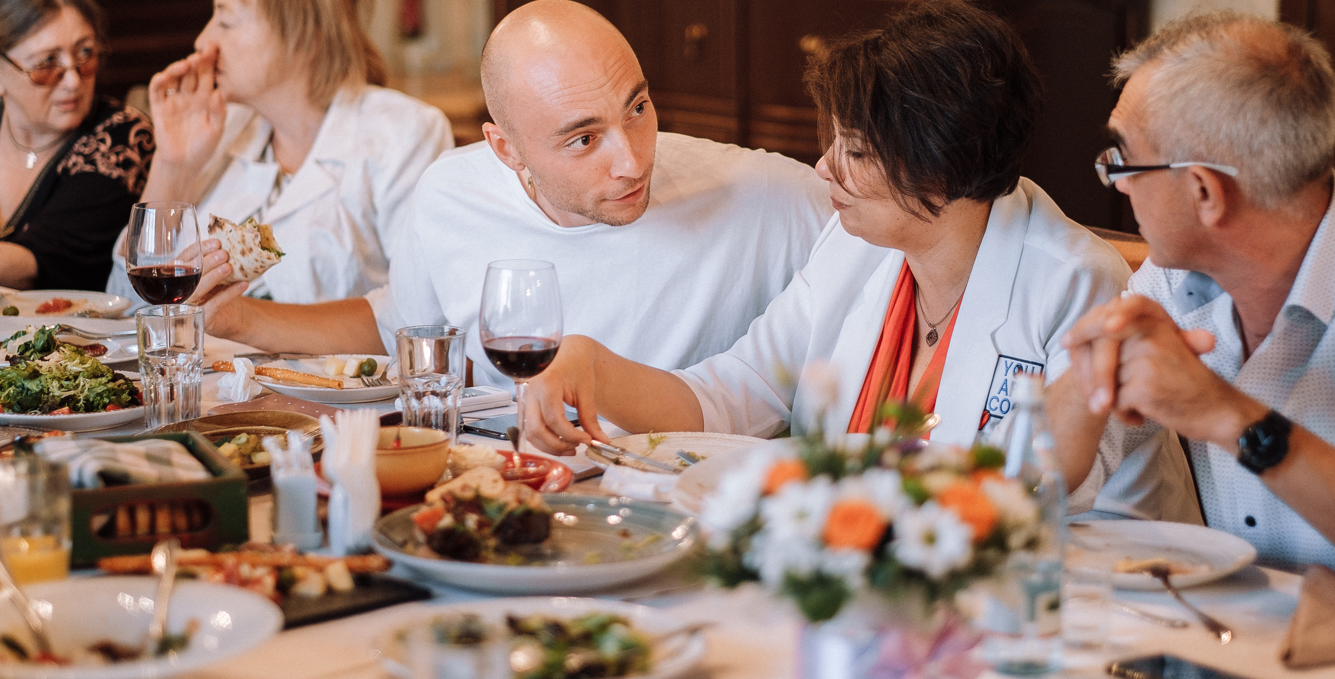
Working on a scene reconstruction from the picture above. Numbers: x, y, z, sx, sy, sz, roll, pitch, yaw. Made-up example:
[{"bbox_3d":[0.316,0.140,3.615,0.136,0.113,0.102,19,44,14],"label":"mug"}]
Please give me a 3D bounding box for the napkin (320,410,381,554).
[{"bbox_3d":[-0.307,0.135,3.014,0.056,0.115,0.080,0,10,0],"label":"napkin"}]

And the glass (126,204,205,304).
[{"bbox_3d":[-0.597,-0.047,3.713,0.089,0.225,0.089,0,10,0],"label":"glass"}]

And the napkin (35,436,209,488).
[{"bbox_3d":[-0.530,0.133,3.039,0.150,0.040,0.190,-4,11,-21],"label":"napkin"}]

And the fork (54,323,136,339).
[{"bbox_3d":[-0.710,-0.004,3.965,0.200,0.025,0.025,0,10,0],"label":"fork"}]

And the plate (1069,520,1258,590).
[{"bbox_3d":[0.425,0.202,2.791,0.210,0.024,0.210,0,10,0],"label":"plate"}]

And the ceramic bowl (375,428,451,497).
[{"bbox_3d":[-0.276,0.123,3.185,0.108,0.052,0.108,0,10,0],"label":"ceramic bowl"}]

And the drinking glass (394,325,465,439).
[{"bbox_3d":[-0.255,0.052,3.345,0.075,0.121,0.075,0,10,0],"label":"drinking glass"}]

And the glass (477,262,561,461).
[{"bbox_3d":[-0.150,0.027,3.231,0.084,0.211,0.084,0,10,0],"label":"glass"}]

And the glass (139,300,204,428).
[{"bbox_3d":[-0.563,0.032,3.538,0.077,0.133,0.077,0,10,0],"label":"glass"}]

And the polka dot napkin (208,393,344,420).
[{"bbox_3d":[-0.432,0.087,3.493,0.180,0.016,0.140,10,15,41],"label":"polka dot napkin"}]

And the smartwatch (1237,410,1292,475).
[{"bbox_3d":[0.550,0.095,2.870,0.046,0.064,0.050,32,-14,0],"label":"smartwatch"}]

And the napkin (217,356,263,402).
[{"bbox_3d":[-0.496,0.047,3.617,0.055,0.050,0.055,0,10,0],"label":"napkin"}]

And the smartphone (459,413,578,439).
[{"bbox_3d":[-0.148,0.093,3.439,0.145,0.008,0.070,-9,14,-41],"label":"smartphone"}]

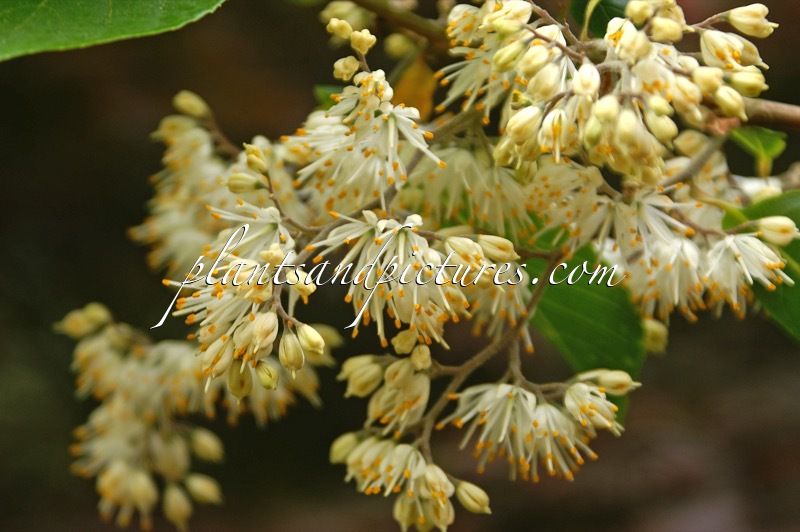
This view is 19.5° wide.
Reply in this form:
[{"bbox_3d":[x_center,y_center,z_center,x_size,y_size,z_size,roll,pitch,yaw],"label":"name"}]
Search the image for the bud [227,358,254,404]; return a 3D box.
[{"bbox_3d":[-0.035,0.024,0.503,0.005,0.010,0.005,4,-6,0],"label":"bud"}]

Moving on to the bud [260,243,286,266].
[{"bbox_3d":[-0.027,-0.002,0.500,0.007,0.005,0.005,-15,0,-33],"label":"bud"}]

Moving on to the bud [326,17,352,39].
[{"bbox_3d":[-0.019,-0.077,0.750,0.009,0.006,0.006,35,0,-12],"label":"bud"}]

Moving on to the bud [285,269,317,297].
[{"bbox_3d":[-0.021,0.004,0.495,0.008,0.005,0.005,41,0,11],"label":"bud"}]

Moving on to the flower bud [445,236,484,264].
[{"bbox_3d":[0.014,-0.003,0.500,0.009,0.006,0.006,29,0,18],"label":"flower bud"}]

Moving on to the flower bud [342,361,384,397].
[{"bbox_3d":[-0.008,0.025,0.515,0.010,0.006,0.006,-43,0,-9],"label":"flower bud"}]

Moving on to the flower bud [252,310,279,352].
[{"bbox_3d":[-0.029,0.014,0.496,0.005,0.010,0.005,23,-12,0],"label":"flower bud"}]

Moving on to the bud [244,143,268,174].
[{"bbox_3d":[-0.031,-0.023,0.508,0.004,0.008,0.004,-35,9,0],"label":"bud"}]

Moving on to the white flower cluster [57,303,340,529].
[{"bbox_3d":[-0.050,0.037,0.575,0.067,0.053,0.050,0,10,0],"label":"white flower cluster"}]

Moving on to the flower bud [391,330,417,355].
[{"bbox_3d":[0.001,0.017,0.515,0.005,0.005,0.007,0,21,34],"label":"flower bud"}]

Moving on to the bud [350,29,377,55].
[{"bbox_3d":[-0.008,-0.048,0.497,0.005,0.005,0.006,0,-28,-7],"label":"bud"}]

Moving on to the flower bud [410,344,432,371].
[{"bbox_3d":[0.005,0.020,0.512,0.005,0.005,0.007,0,31,-3],"label":"flower bud"}]

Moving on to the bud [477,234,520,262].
[{"bbox_3d":[0.021,-0.004,0.505,0.010,0.005,0.005,24,0,6],"label":"bud"}]

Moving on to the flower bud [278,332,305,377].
[{"bbox_3d":[-0.023,0.019,0.500,0.005,0.010,0.005,-6,-9,0],"label":"flower bud"}]

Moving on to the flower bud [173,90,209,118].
[{"bbox_3d":[-0.073,-0.056,0.810,0.013,0.008,0.008,27,0,-6],"label":"flower bud"}]

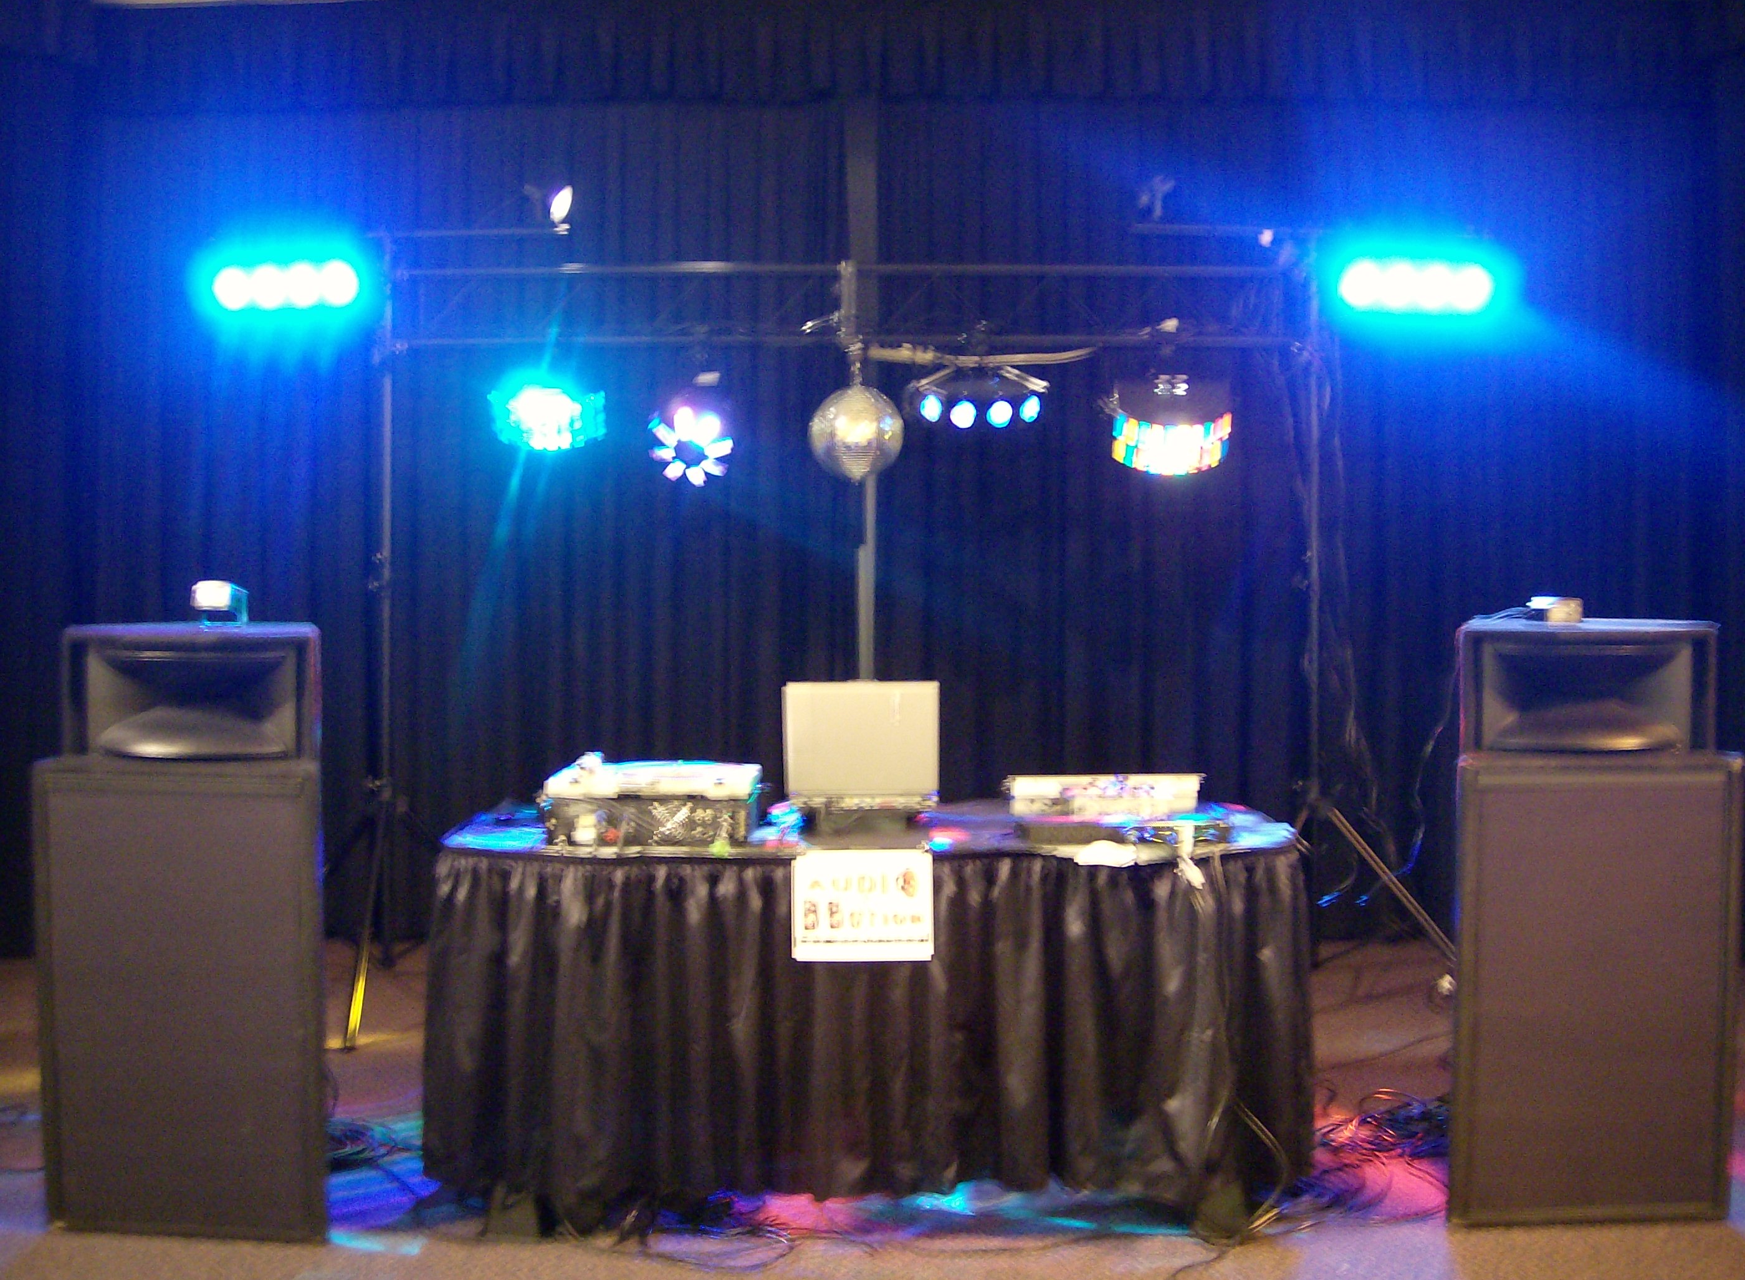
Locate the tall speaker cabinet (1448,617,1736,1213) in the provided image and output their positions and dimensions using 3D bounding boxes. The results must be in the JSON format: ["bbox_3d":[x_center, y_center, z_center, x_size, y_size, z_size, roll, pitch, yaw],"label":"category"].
[{"bbox_3d":[1.454,0.570,3.924,0.565,1.205,0.530,0,3,-1],"label":"tall speaker cabinet"}]

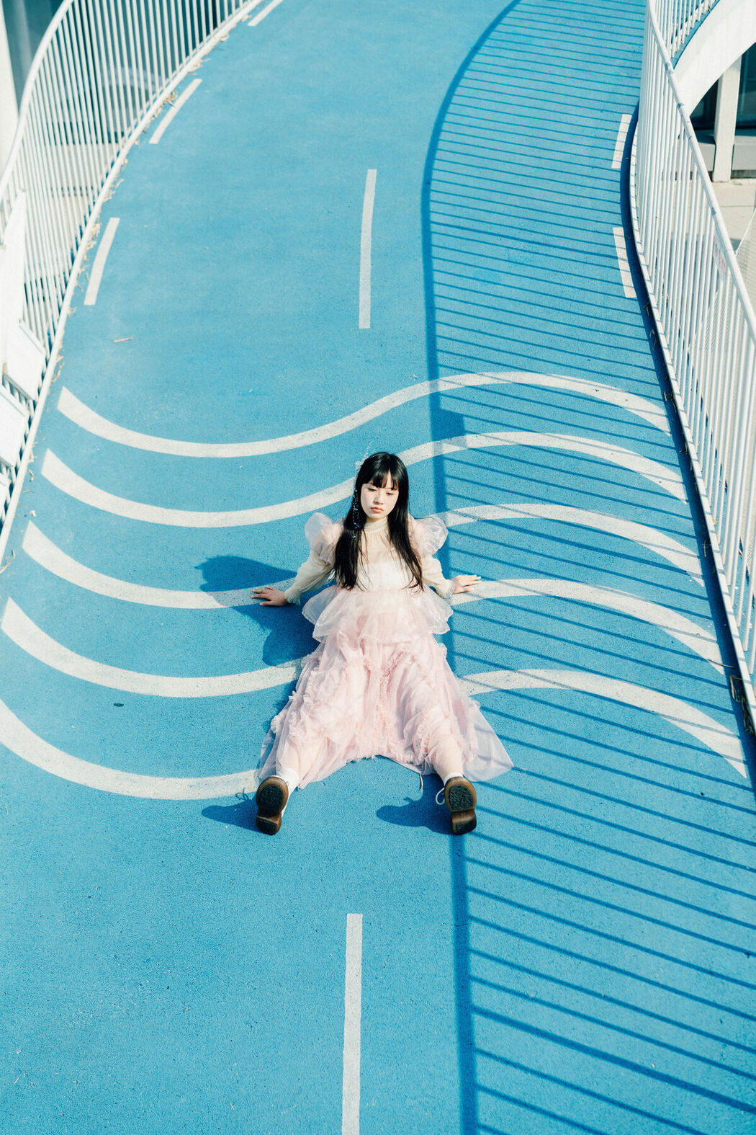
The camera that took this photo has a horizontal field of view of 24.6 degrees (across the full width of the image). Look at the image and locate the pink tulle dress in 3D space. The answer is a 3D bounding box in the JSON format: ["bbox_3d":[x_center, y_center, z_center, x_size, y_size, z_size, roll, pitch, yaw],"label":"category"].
[{"bbox_3d":[0.022,0.211,6.044,0.860,0.531,1.054,-1,37,1],"label":"pink tulle dress"}]

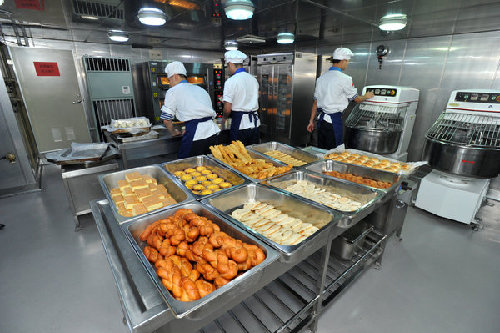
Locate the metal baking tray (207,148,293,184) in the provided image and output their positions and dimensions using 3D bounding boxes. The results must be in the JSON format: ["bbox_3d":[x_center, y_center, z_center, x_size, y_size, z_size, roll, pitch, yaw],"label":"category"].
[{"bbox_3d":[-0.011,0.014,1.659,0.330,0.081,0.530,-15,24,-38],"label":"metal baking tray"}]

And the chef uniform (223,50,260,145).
[{"bbox_3d":[-0.107,-0.611,3.266,0.500,1.760,0.390,-11,22,-30],"label":"chef uniform"}]

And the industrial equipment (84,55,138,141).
[{"bbox_3d":[-2.687,-1.124,4.698,0.690,1.850,0.520,-15,24,-38],"label":"industrial equipment"}]

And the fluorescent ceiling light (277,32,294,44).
[{"bbox_3d":[0.508,-1.791,3.347,0.260,0.110,0.260,-15,24,-38],"label":"fluorescent ceiling light"}]

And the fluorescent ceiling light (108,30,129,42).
[{"bbox_3d":[-1.785,-1.766,3.231,0.260,0.100,0.260,-15,25,-36],"label":"fluorescent ceiling light"}]

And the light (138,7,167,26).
[{"bbox_3d":[-0.958,-1.461,2.326,0.260,0.110,0.260,-15,24,-38],"label":"light"}]

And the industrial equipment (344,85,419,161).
[{"bbox_3d":[1.780,-0.408,3.308,1.050,1.300,0.680,-15,25,-36],"label":"industrial equipment"}]

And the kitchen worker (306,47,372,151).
[{"bbox_3d":[1.172,-0.588,3.216,0.580,1.800,0.680,17,24,39],"label":"kitchen worker"}]

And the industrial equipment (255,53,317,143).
[{"bbox_3d":[0.709,-1.229,4.958,0.690,1.940,0.950,-15,24,-38],"label":"industrial equipment"}]

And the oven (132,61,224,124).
[{"bbox_3d":[-1.335,-1.138,4.723,1.380,1.670,1.000,-15,25,-36],"label":"oven"}]

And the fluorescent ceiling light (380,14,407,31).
[{"bbox_3d":[1.453,-1.445,2.398,0.260,0.100,0.260,-15,25,-36],"label":"fluorescent ceiling light"}]

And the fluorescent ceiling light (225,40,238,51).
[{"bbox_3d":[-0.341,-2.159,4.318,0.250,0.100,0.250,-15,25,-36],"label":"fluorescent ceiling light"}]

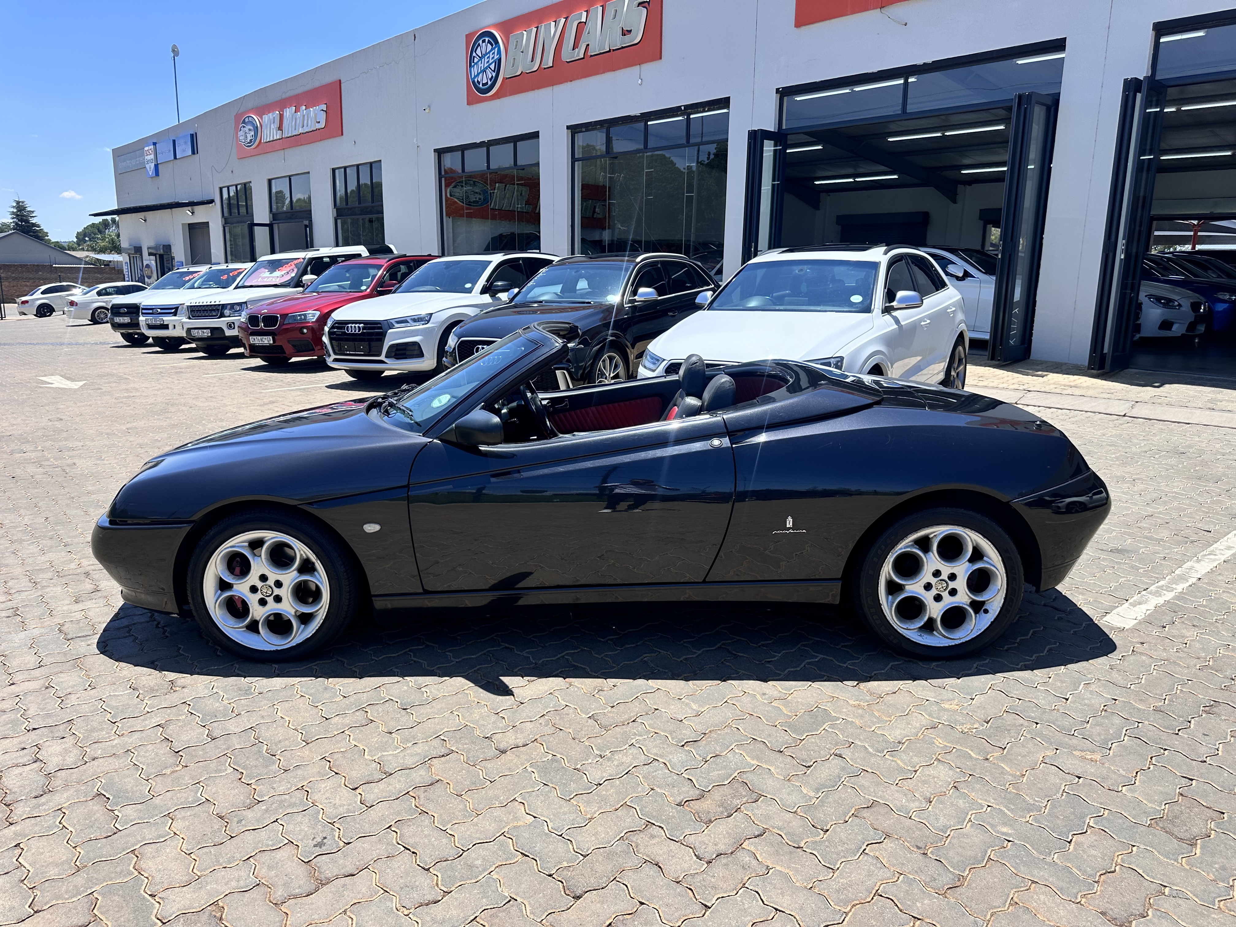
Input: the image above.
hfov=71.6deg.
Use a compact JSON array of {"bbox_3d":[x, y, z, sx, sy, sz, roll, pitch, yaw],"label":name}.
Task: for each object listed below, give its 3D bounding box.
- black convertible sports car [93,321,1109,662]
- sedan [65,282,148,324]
[{"bbox_3d":[-0.109,-0.042,3.990,4.285,1.310,1.790,0,12,-2],"label":"black convertible sports car"},{"bbox_3d":[-18.622,-6.167,32.793,4.540,1.425,1.815,-13,18,-41],"label":"sedan"}]

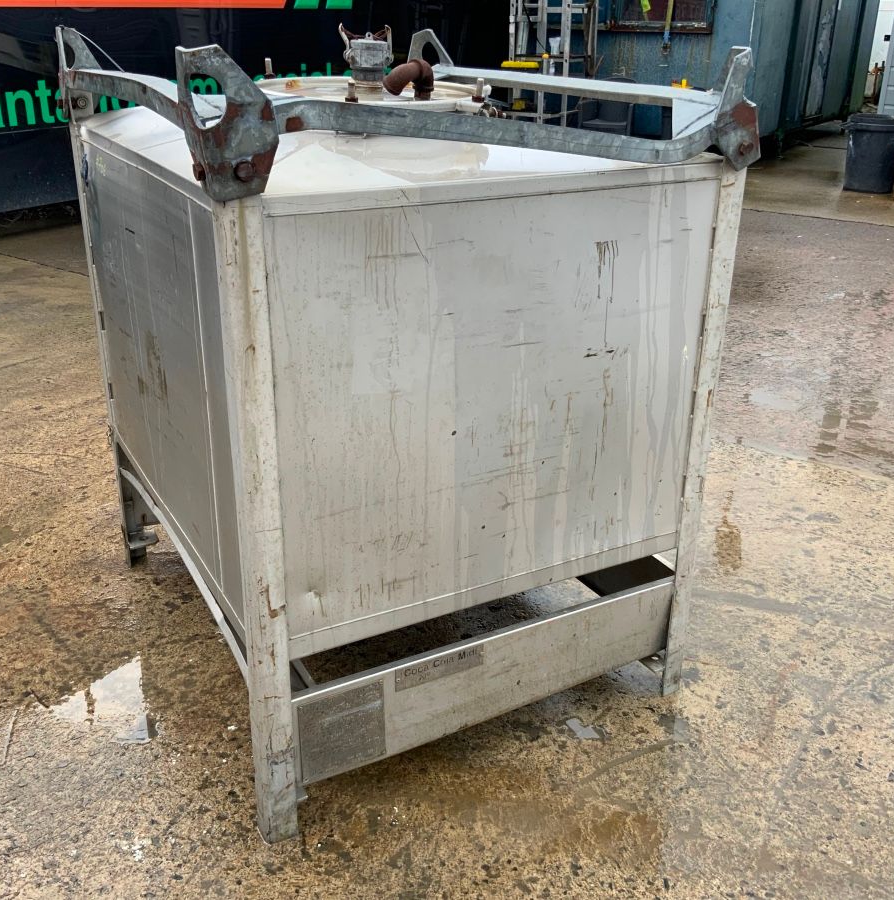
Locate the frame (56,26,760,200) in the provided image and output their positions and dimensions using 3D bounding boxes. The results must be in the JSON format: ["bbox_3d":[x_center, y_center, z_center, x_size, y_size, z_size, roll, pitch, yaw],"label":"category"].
[{"bbox_3d":[-0.168,-0.748,2.092,1.035,0.218,1.218,-11,26,-27],"label":"frame"}]

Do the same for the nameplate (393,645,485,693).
[{"bbox_3d":[-0.012,0.425,1.963,0.196,0.050,0.004,-11,26,-27],"label":"nameplate"}]

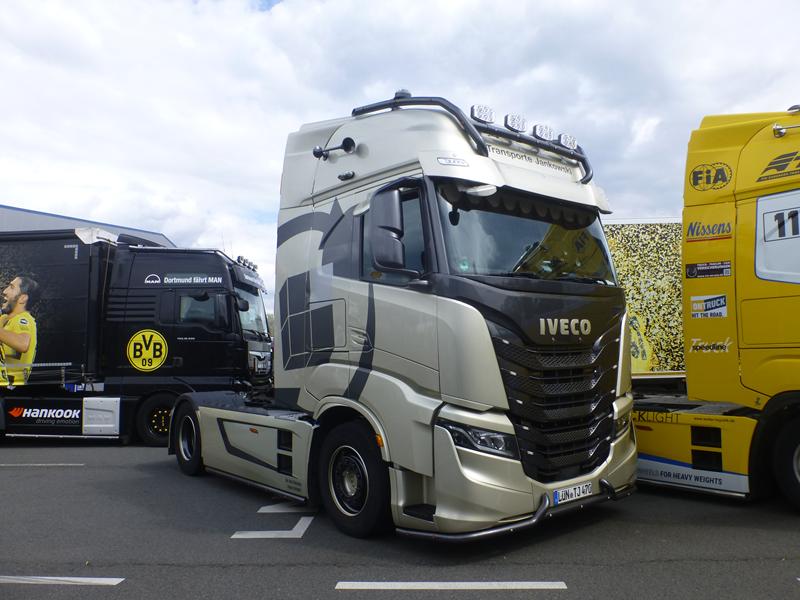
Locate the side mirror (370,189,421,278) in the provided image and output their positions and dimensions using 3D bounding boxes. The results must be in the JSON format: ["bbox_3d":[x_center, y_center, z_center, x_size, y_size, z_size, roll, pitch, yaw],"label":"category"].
[{"bbox_3d":[-0.052,-0.518,4.840,0.310,0.680,0.250,2,-6,-39],"label":"side mirror"}]

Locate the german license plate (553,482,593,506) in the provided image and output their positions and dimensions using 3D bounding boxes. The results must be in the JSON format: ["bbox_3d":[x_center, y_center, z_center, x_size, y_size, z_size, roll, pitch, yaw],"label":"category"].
[{"bbox_3d":[1.413,1.572,5.082,0.520,0.110,0.015,2,-6,-39],"label":"german license plate"}]

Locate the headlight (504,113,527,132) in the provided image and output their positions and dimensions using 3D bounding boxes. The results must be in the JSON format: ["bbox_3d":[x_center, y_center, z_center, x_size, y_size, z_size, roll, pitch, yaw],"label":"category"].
[{"bbox_3d":[0.993,-1.531,5.452,0.245,0.145,0.070,2,-6,-39],"label":"headlight"}]

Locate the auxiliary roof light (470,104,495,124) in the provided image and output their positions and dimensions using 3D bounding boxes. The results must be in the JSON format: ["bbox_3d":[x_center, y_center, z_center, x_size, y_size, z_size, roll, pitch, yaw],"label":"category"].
[{"bbox_3d":[0.676,-1.540,5.205,0.250,0.140,0.080,2,-6,-40],"label":"auxiliary roof light"}]

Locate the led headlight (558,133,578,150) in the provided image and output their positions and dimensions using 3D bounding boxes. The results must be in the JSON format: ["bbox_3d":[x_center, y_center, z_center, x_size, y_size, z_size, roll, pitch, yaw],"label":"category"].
[{"bbox_3d":[1.595,-1.506,5.943,0.245,0.145,0.070,2,-6,-39],"label":"led headlight"}]

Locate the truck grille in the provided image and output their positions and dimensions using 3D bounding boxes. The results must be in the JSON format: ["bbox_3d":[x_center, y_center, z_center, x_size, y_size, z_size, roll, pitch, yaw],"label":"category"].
[{"bbox_3d":[1.363,0.872,5.179,1.660,1.200,0.200,2,-6,-39],"label":"truck grille"}]

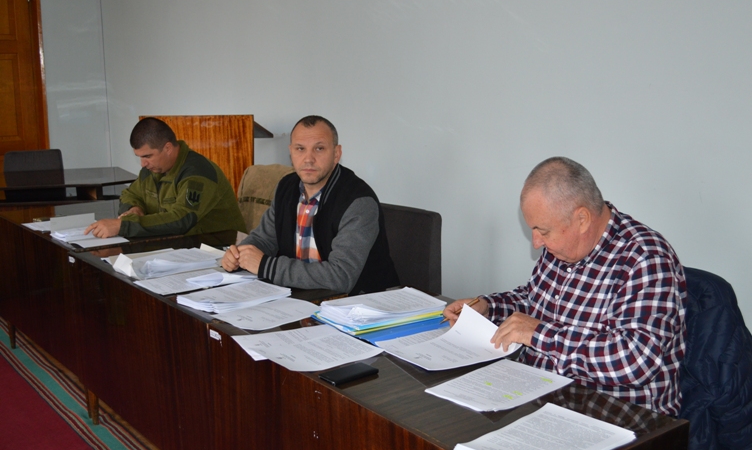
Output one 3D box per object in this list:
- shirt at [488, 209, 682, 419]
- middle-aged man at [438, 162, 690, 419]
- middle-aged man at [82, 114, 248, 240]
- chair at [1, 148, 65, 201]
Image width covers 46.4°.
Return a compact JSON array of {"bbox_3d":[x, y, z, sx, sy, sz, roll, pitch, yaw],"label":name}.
[{"bbox_3d":[0.511,0.264,2.227,0.460,0.640,0.580,-8,13,-36],"label":"shirt"},{"bbox_3d":[0.490,0.452,2.277,0.640,1.260,0.610,-4,12,-21],"label":"middle-aged man"},{"bbox_3d":[-0.891,0.137,3.961,0.700,1.240,0.620,-8,14,-37],"label":"middle-aged man"},{"bbox_3d":[-2.375,-0.088,6.181,0.440,0.841,0.520,-5,12,-23],"label":"chair"}]

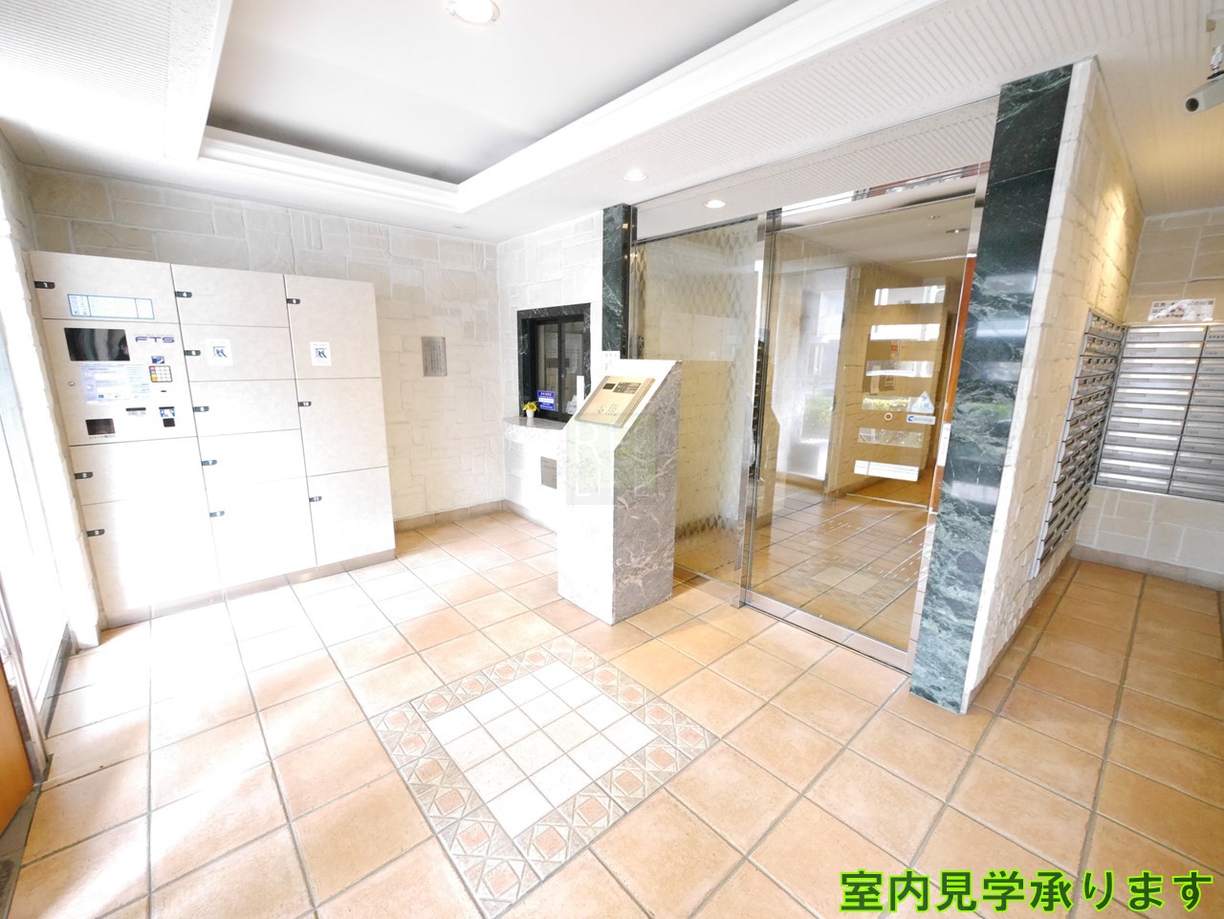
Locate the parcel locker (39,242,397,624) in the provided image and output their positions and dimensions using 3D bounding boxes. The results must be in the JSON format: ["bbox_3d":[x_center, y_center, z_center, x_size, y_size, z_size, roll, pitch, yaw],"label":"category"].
[{"bbox_3d":[-2.280,-0.160,3.100,1.470,1.880,0.550,-9,15,-41],"label":"parcel locker"}]

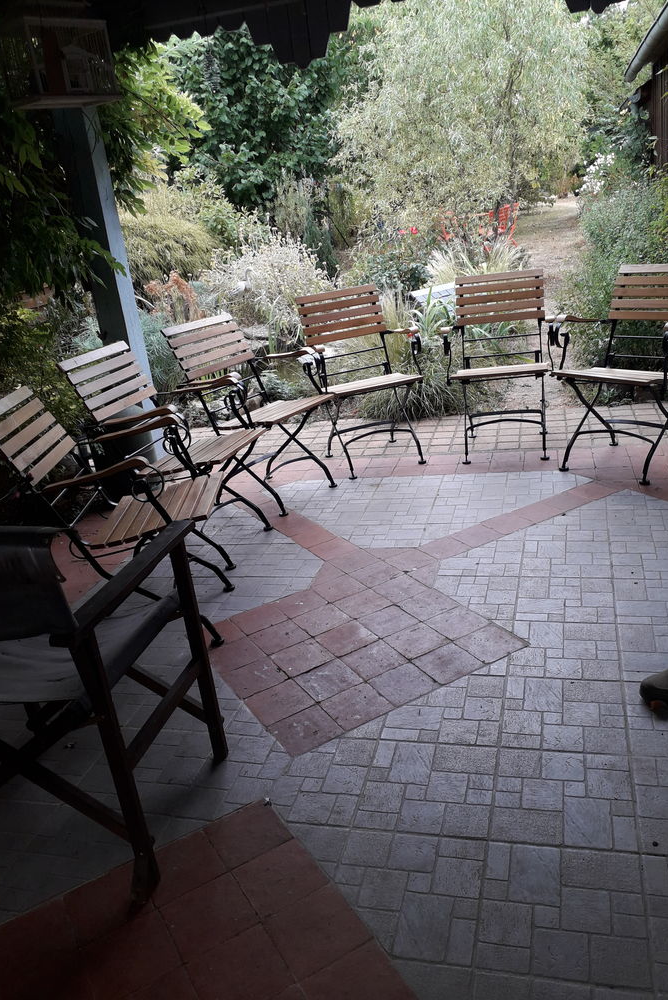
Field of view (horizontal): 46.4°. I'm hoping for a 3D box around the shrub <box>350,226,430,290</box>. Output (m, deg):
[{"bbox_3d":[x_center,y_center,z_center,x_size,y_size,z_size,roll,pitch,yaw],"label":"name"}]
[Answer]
[{"bbox_3d":[0.737,-3.071,10.000,1.080,1.000,1.000,-6,21,6],"label":"shrub"}]

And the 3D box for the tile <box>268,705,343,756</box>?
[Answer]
[{"bbox_3d":[-0.077,0.646,2.172,0.163,0.020,0.163,-18,23,-25],"label":"tile"}]

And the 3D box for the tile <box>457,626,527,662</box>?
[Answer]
[{"bbox_3d":[0.482,0.450,2.413,0.160,0.020,0.160,-18,23,-26],"label":"tile"}]

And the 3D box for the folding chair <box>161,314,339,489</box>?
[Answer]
[{"bbox_3d":[-0.374,-0.434,3.788,0.650,0.870,0.566,9,26,37],"label":"folding chair"}]

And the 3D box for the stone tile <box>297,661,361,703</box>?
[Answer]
[{"bbox_3d":[-0.016,0.547,2.334,0.160,0.020,0.160,-18,23,-26],"label":"stone tile"}]

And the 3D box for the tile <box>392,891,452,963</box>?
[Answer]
[{"bbox_3d":[0.177,0.832,1.511,0.095,0.020,0.142,-1,22,17],"label":"tile"}]

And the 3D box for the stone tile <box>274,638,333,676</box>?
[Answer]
[{"bbox_3d":[-0.099,0.517,2.519,0.163,0.020,0.163,-18,23,-25],"label":"stone tile"}]

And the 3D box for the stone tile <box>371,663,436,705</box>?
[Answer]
[{"bbox_3d":[0.204,0.542,2.269,0.160,0.020,0.160,-18,23,-26],"label":"stone tile"}]

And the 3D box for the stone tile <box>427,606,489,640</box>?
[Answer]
[{"bbox_3d":[0.399,0.410,2.550,0.160,0.020,0.160,-18,23,-26],"label":"stone tile"}]

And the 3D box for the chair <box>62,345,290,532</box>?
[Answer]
[{"bbox_3d":[-0.652,-0.203,3.276,0.650,0.870,0.566,0,22,20],"label":"chair"}]

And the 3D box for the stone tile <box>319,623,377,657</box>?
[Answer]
[{"bbox_3d":[0.044,0.459,2.545,0.160,0.020,0.160,-18,23,-26],"label":"stone tile"}]

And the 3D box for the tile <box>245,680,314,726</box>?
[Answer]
[{"bbox_3d":[-0.159,0.605,2.310,0.163,0.020,0.163,-18,23,-25],"label":"tile"}]

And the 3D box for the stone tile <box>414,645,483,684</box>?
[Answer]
[{"bbox_3d":[0.351,0.505,2.385,0.163,0.020,0.163,-18,23,-25],"label":"stone tile"}]

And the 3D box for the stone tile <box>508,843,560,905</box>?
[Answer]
[{"bbox_3d":[0.419,0.786,1.621,0.097,0.020,0.146,-2,22,16],"label":"stone tile"}]

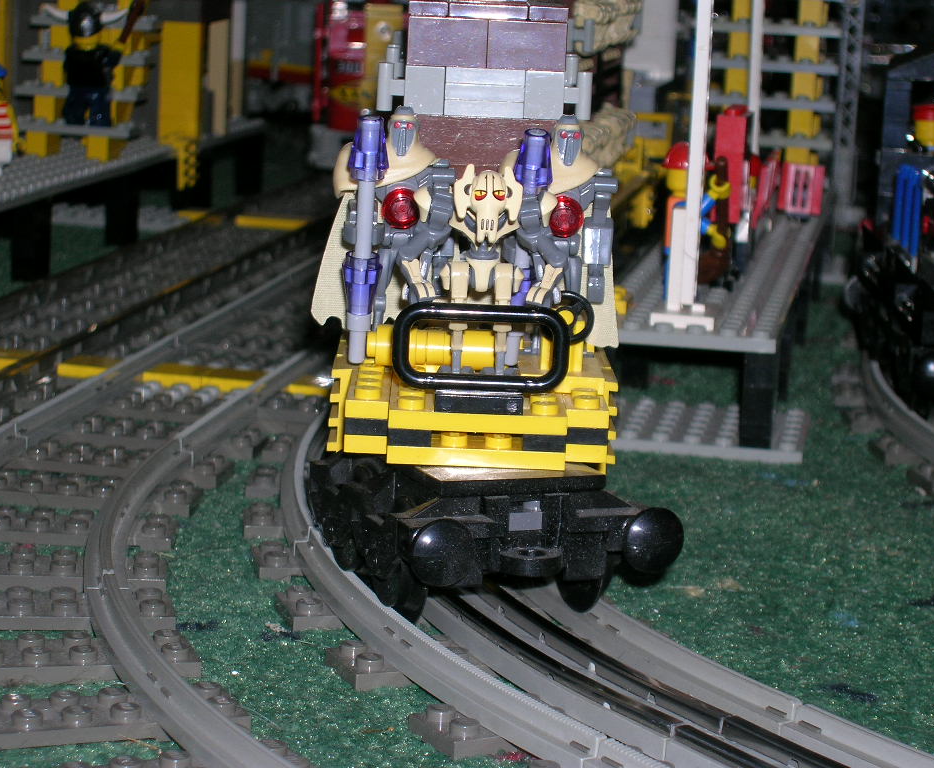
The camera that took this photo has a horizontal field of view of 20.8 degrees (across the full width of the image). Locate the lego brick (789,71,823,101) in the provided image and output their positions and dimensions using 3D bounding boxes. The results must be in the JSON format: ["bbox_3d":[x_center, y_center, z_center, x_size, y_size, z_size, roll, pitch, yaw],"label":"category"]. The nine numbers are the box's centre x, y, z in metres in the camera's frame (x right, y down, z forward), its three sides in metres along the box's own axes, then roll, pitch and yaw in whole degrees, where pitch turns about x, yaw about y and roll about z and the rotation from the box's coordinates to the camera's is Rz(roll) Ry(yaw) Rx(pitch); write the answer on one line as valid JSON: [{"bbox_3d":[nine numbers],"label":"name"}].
[{"bbox_3d":[0.121,-0.107,0.915,0.008,0.010,0.009,4,10,10],"label":"lego brick"}]

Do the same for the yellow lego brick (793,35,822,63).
[{"bbox_3d":[0.123,-0.121,0.921,0.008,0.010,0.009,4,10,10],"label":"yellow lego brick"}]

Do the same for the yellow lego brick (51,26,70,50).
[{"bbox_3d":[-0.152,-0.131,0.963,0.008,0.010,0.009,4,10,12],"label":"yellow lego brick"}]

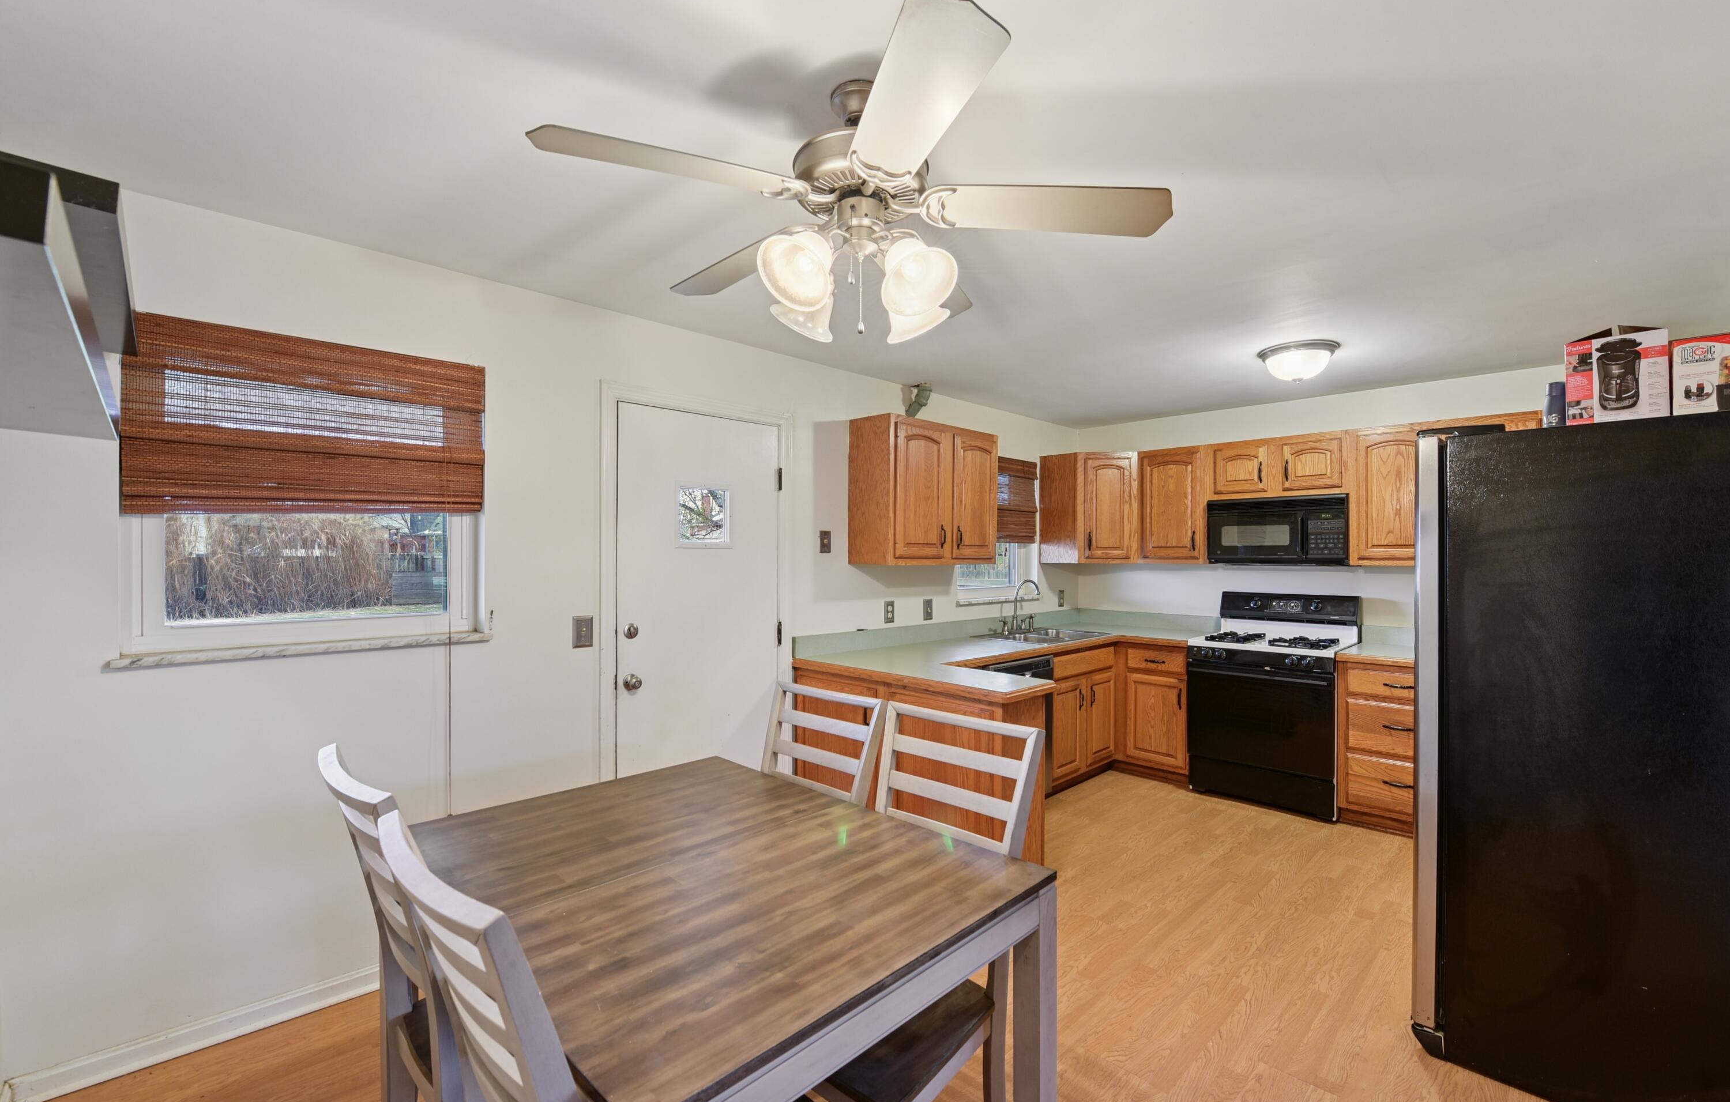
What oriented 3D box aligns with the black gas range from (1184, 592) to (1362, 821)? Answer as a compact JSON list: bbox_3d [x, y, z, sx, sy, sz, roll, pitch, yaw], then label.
[{"bbox_3d":[2.463,0.871,4.063,0.650,1.193,0.754,1,-1,-44],"label":"black gas range"}]

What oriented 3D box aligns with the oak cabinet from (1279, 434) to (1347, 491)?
[{"bbox_3d":[2.735,-0.514,4.066,0.322,0.345,0.370,1,-1,-44],"label":"oak cabinet"}]

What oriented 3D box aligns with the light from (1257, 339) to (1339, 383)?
[{"bbox_3d":[2.061,-0.889,3.203,0.332,0.165,0.332,0,0,-44],"label":"light"}]

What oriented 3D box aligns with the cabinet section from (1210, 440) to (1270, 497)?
[{"bbox_3d":[2.453,-0.504,4.310,0.330,0.346,0.355,1,0,-43],"label":"cabinet section"}]

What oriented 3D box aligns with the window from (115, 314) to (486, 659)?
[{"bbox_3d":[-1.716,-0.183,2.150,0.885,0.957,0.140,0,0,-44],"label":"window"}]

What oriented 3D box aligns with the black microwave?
[{"bbox_3d":[2.586,-0.118,4.184,0.365,0.409,0.758,1,-1,-44],"label":"black microwave"}]

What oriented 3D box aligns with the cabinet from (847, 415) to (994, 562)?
[{"bbox_3d":[0.367,-0.308,3.855,0.933,0.775,0.320,1,-1,-44],"label":"cabinet"}]

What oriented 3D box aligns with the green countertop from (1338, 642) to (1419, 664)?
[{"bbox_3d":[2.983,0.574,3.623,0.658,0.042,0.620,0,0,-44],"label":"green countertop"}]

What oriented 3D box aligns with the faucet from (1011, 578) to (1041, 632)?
[{"bbox_3d":[1.081,0.371,4.562,0.070,0.357,0.220,1,-1,-44],"label":"faucet"}]

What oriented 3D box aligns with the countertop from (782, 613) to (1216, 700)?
[{"bbox_3d":[1.123,0.517,3.952,2.892,0.140,1.277,0,0,-44],"label":"countertop"}]

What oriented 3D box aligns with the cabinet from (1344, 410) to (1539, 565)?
[{"bbox_3d":[3.167,-0.302,3.681,0.320,0.779,0.797,0,0,-44],"label":"cabinet"}]

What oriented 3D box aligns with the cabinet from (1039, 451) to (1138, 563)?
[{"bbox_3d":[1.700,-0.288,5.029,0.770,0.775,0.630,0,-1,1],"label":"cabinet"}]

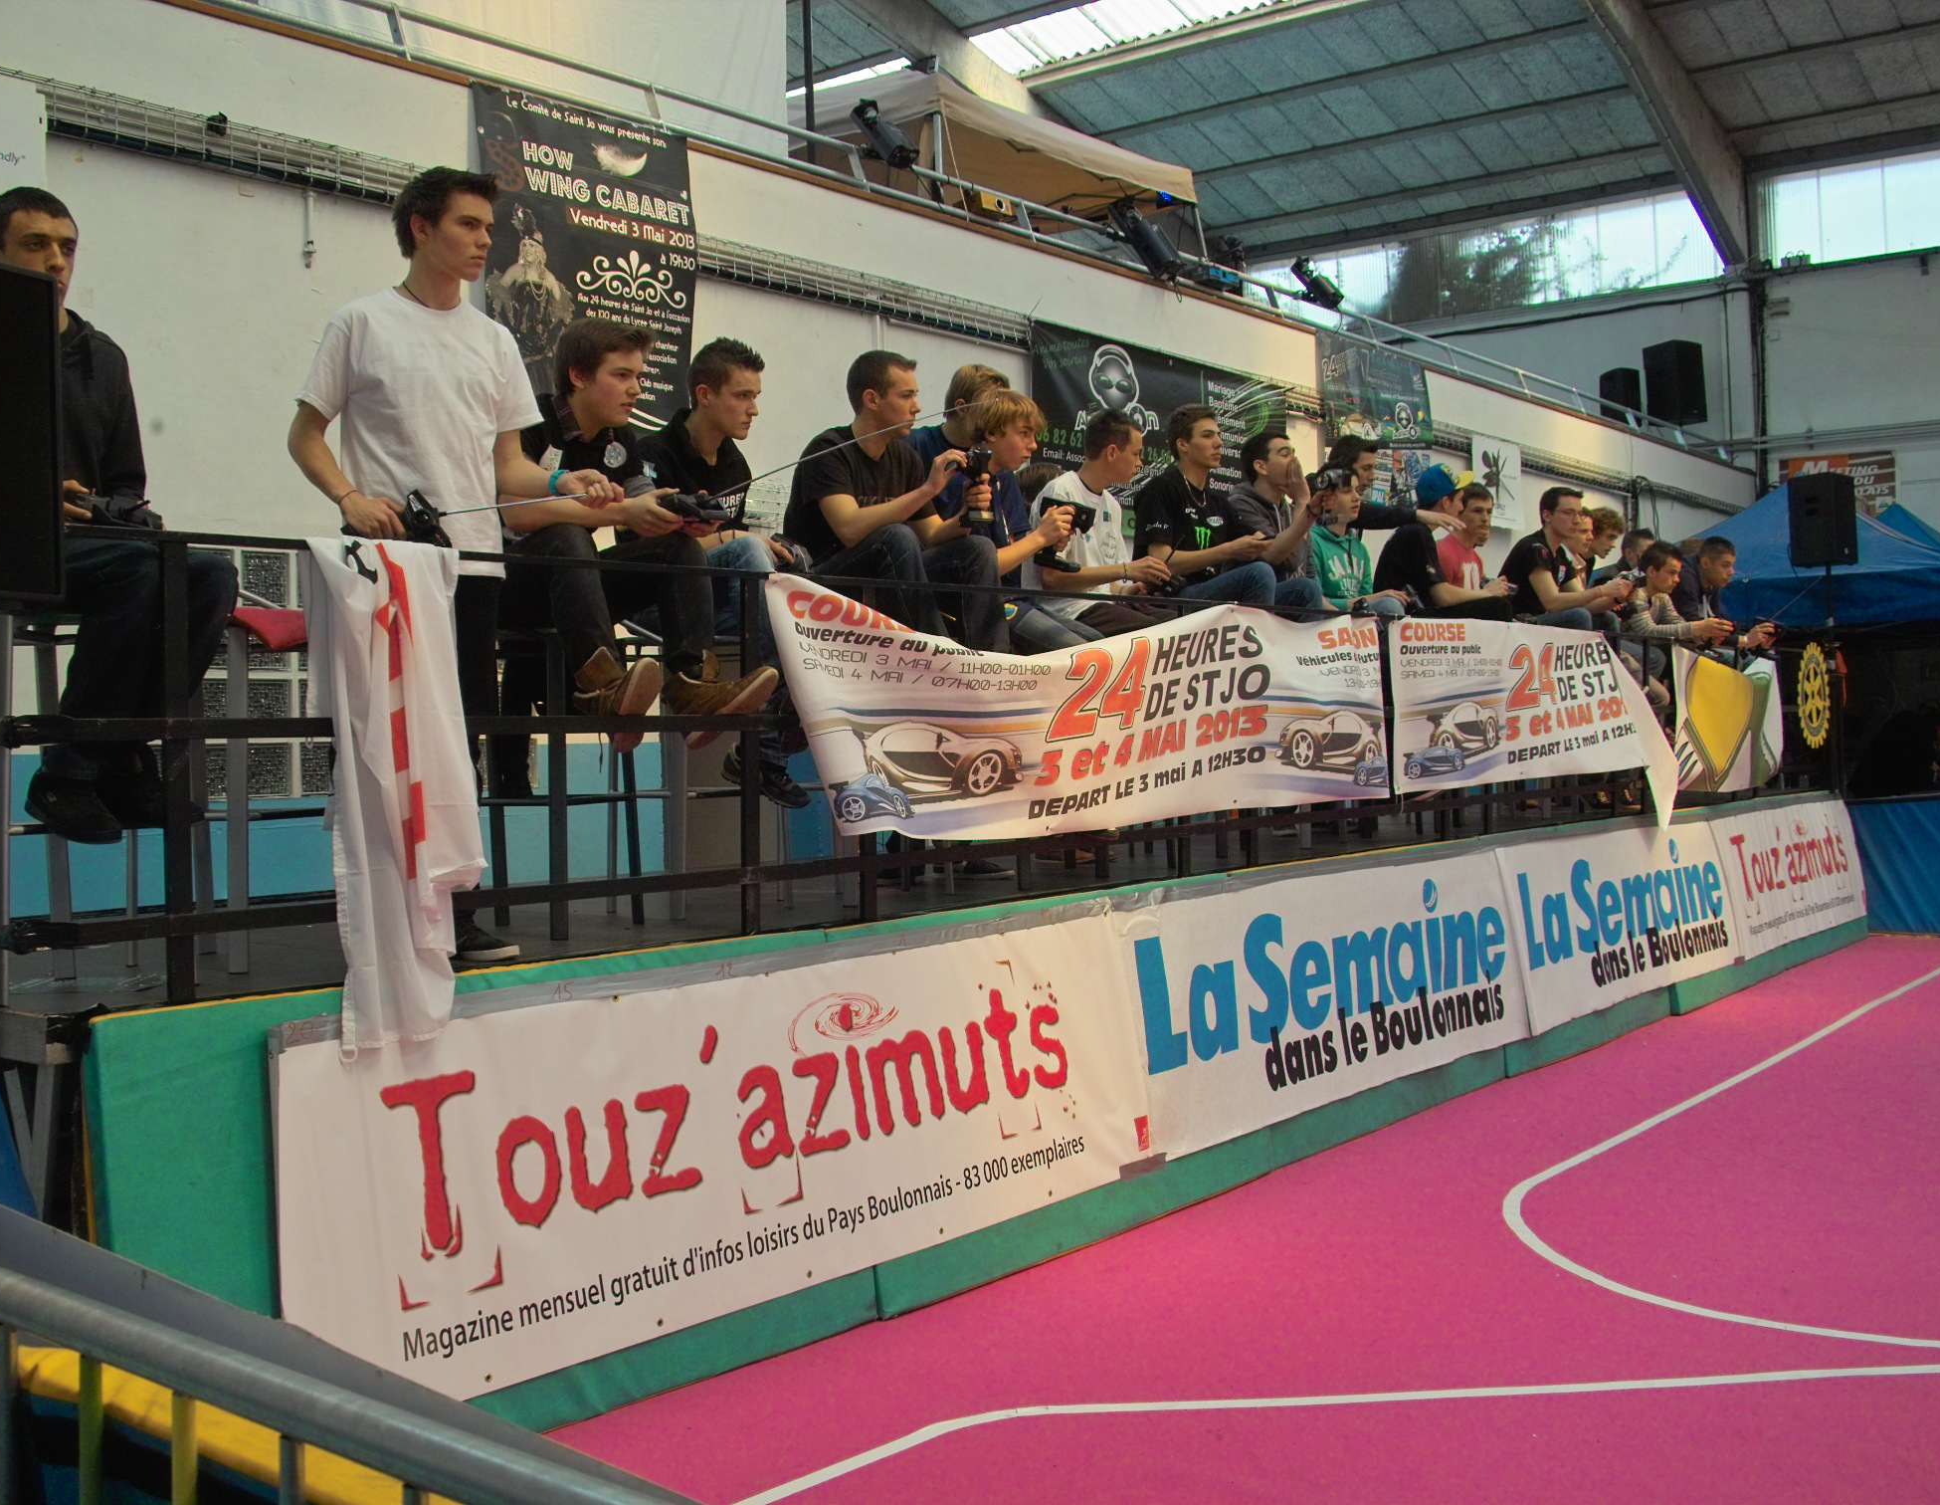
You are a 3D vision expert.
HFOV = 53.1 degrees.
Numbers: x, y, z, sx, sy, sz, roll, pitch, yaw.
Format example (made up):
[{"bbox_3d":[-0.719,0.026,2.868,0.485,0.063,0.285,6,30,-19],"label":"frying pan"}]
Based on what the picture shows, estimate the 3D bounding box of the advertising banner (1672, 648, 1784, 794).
[{"bbox_3d":[4.332,-0.197,11.023,0.080,0.780,2.050,0,1,39],"label":"advertising banner"}]

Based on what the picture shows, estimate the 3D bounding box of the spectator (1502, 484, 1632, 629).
[{"bbox_3d":[3.156,-0.671,10.268,0.770,1.400,0.500,0,1,31],"label":"spectator"}]

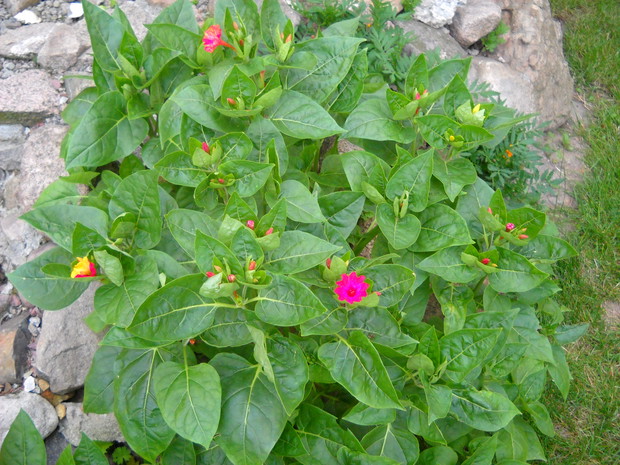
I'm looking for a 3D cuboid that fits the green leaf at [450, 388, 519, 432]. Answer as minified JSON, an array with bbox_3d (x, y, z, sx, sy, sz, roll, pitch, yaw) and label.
[{"bbox_3d":[0.204,0.209,0.864,0.088,0.020,0.051,17,59,3],"label":"green leaf"}]

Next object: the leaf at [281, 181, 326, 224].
[{"bbox_3d":[-0.009,-0.036,0.870,0.064,0.018,0.053,28,65,3],"label":"leaf"}]

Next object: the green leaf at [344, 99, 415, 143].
[{"bbox_3d":[0.096,-0.152,1.042,0.107,0.025,0.084,-14,65,-1],"label":"green leaf"}]

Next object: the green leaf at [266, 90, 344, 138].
[{"bbox_3d":[-0.004,-0.161,1.042,0.119,0.025,0.077,11,62,1],"label":"green leaf"}]

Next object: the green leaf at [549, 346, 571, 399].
[{"bbox_3d":[0.326,0.181,0.960,0.045,0.018,0.074,4,73,-33],"label":"green leaf"}]

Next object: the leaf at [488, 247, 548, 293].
[{"bbox_3d":[0.253,0.045,0.890,0.080,0.020,0.060,6,62,-13],"label":"leaf"}]

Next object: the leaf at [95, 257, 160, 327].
[{"bbox_3d":[-0.210,0.067,0.840,0.067,0.022,0.088,-23,66,-1],"label":"leaf"}]

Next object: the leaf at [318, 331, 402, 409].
[{"bbox_3d":[0.065,0.167,0.864,0.063,0.030,0.122,-37,72,-21],"label":"leaf"}]

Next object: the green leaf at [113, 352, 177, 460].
[{"bbox_3d":[-0.195,0.208,0.885,0.081,0.025,0.136,-6,71,5],"label":"green leaf"}]

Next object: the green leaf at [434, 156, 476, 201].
[{"bbox_3d":[0.179,-0.066,0.910,0.059,0.022,0.064,1,69,-6],"label":"green leaf"}]

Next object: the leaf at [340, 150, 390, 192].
[{"bbox_3d":[0.073,-0.083,1.017,0.066,0.020,0.110,-27,43,-13],"label":"leaf"}]

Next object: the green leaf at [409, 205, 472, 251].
[{"bbox_3d":[0.154,-0.005,0.860,0.080,0.020,0.065,17,64,-1],"label":"green leaf"}]

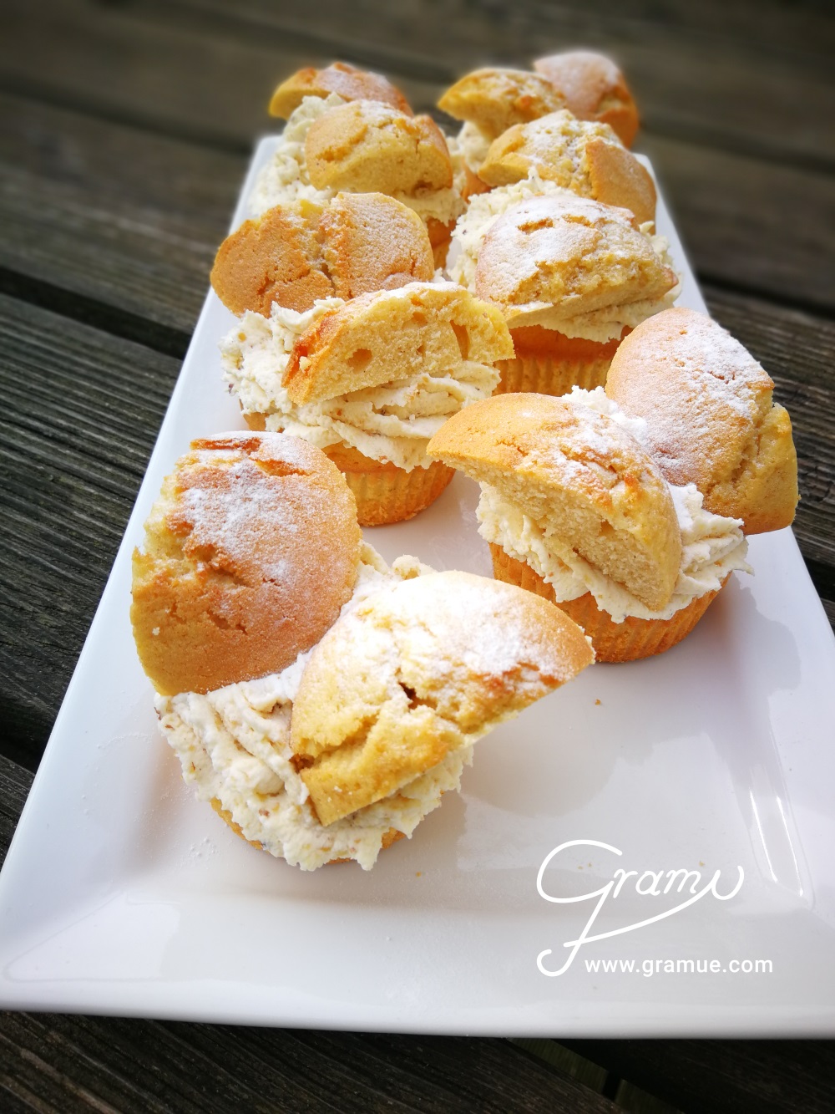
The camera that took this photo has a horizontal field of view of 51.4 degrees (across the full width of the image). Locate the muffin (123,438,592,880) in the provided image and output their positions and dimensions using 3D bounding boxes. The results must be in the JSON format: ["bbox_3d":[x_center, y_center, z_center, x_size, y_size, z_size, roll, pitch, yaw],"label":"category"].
[{"bbox_3d":[-0.012,0.025,0.203,0.100,0.080,0.086,2,47,0],"label":"muffin"}]

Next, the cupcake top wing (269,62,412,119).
[{"bbox_3d":[-0.034,-0.201,0.383,0.066,0.037,0.047,2,47,0],"label":"cupcake top wing"}]

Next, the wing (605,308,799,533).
[{"bbox_3d":[0.076,-0.038,0.242,0.060,0.047,0.052,2,47,0],"label":"wing"}]

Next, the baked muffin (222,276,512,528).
[{"bbox_3d":[-0.015,-0.054,0.279,0.088,0.074,0.075,2,47,0],"label":"baked muffin"}]

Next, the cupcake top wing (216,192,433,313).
[{"bbox_3d":[-0.030,-0.098,0.285,0.071,0.039,0.043,2,47,0],"label":"cupcake top wing"}]

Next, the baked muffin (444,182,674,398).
[{"bbox_3d":[0.057,-0.105,0.331,0.087,0.071,0.079,2,47,0],"label":"baked muffin"}]

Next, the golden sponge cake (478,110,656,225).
[{"bbox_3d":[0.059,-0.154,0.342,0.070,0.038,0.048,2,47,0],"label":"golden sponge cake"}]

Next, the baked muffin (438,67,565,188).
[{"bbox_3d":[0.052,-0.199,0.418,0.082,0.070,0.078,2,47,0],"label":"baked muffin"}]

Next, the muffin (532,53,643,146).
[{"bbox_3d":[0.083,-0.225,0.421,0.056,0.036,0.049,2,47,0],"label":"muffin"}]

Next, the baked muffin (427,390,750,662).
[{"bbox_3d":[0.048,-0.012,0.245,0.087,0.070,0.076,2,47,0],"label":"baked muffin"}]

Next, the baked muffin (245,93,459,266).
[{"bbox_3d":[-0.025,-0.154,0.369,0.084,0.078,0.078,2,47,0],"label":"baked muffin"}]

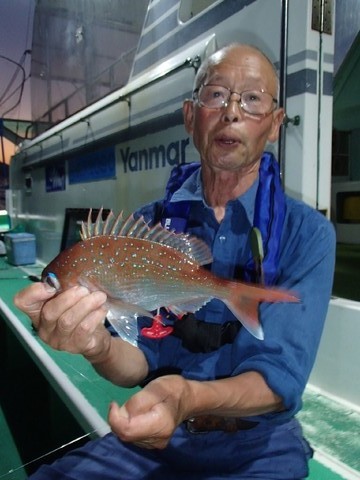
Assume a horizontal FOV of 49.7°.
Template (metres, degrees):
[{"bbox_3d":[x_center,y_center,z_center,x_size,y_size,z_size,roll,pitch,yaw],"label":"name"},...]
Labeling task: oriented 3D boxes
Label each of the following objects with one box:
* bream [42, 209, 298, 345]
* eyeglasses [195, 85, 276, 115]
[{"bbox_3d":[-0.006,0.051,0.475,0.310,0.160,0.050,6,2,-10],"label":"bream"},{"bbox_3d":[0.107,-0.243,0.702,0.140,0.043,0.140,11,14,11],"label":"eyeglasses"}]

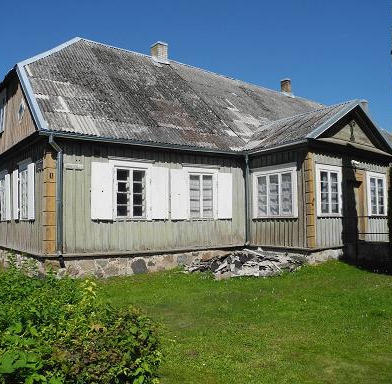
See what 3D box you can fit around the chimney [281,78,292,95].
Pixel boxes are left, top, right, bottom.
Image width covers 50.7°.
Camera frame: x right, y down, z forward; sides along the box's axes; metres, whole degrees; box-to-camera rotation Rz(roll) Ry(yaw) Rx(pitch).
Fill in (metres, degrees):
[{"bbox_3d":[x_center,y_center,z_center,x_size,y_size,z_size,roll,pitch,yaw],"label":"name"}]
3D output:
[{"bbox_3d":[5.137,-5.967,23.556,0.440,0.880,0.440,2,-5,-35],"label":"chimney"}]

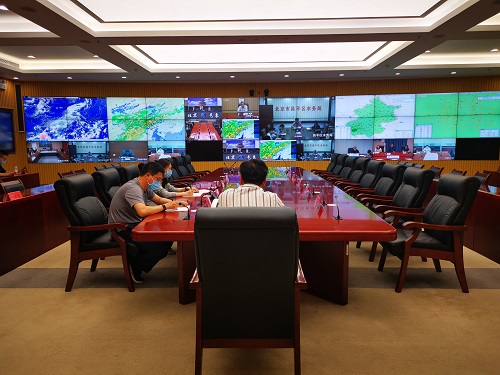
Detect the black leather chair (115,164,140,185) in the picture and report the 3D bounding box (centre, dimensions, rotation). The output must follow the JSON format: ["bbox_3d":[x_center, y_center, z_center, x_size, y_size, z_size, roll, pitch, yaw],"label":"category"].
[{"bbox_3d":[-1.460,0.212,5.688,0.735,1.077,0.655,0,7,1],"label":"black leather chair"}]

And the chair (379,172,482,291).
[{"bbox_3d":[1.765,0.436,3.991,0.730,1.090,0.660,0,7,2],"label":"chair"}]

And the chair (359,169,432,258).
[{"bbox_3d":[1.747,0.296,4.768,0.735,1.077,0.655,0,7,1],"label":"chair"}]

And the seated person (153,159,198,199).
[{"bbox_3d":[-1.012,0.265,4.835,0.794,1.167,0.516,0,7,1],"label":"seated person"}]

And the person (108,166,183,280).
[{"bbox_3d":[-1.030,0.361,4.022,0.780,1.230,0.520,0,7,1],"label":"person"}]

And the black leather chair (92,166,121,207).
[{"bbox_3d":[-1.450,0.329,4.874,0.710,1.100,0.650,0,7,1],"label":"black leather chair"}]

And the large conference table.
[{"bbox_3d":[0.175,0.274,6.731,2.220,0.755,7.350,0,7,1],"label":"large conference table"}]

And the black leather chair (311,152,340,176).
[{"bbox_3d":[1.909,-0.299,10.087,0.710,1.100,0.650,0,7,1],"label":"black leather chair"}]

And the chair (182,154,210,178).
[{"bbox_3d":[-1.332,-0.263,9.789,0.710,1.100,0.650,0,7,1],"label":"chair"}]

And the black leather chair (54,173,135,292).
[{"bbox_3d":[-1.427,0.422,3.922,0.740,1.077,0.655,0,7,1],"label":"black leather chair"}]

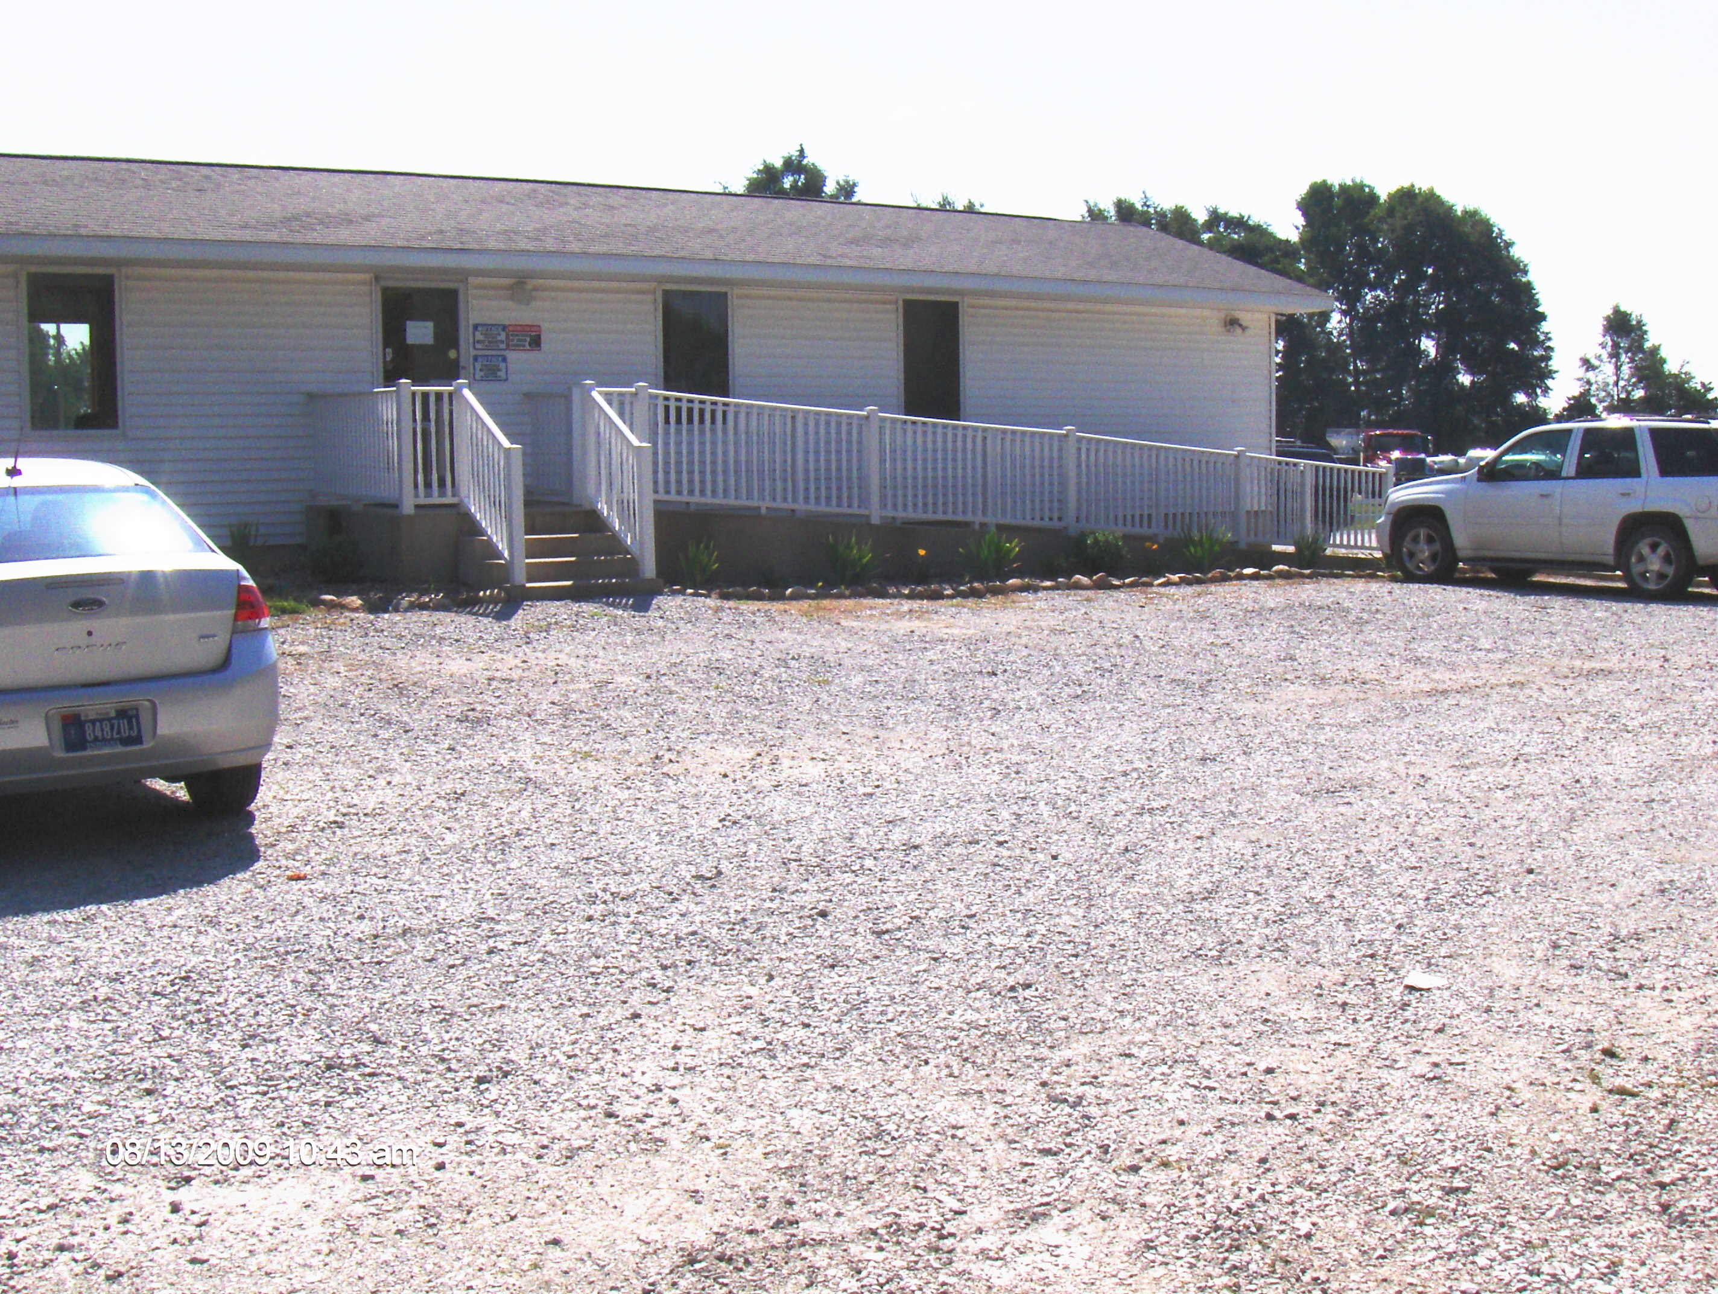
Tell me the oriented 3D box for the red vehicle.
[{"bbox_3d":[19.850,-7.017,78.000,2.500,2.850,8.000,-1,5,-3],"label":"red vehicle"}]

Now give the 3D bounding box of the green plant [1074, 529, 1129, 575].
[{"bbox_3d":[2.378,-0.928,20.000,0.530,0.470,0.480,-4,6,-34],"label":"green plant"}]

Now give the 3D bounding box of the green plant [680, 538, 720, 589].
[{"bbox_3d":[-1.366,-0.714,17.500,0.350,0.450,0.320,-4,6,-34],"label":"green plant"}]

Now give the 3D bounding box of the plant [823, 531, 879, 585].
[{"bbox_3d":[-0.066,-0.785,18.350,0.480,0.490,0.440,-1,5,0],"label":"plant"}]

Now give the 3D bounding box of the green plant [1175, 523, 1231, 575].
[{"bbox_3d":[3.515,-0.993,20.800,0.580,0.540,0.530,-1,5,0],"label":"green plant"}]

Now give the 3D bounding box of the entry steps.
[{"bbox_3d":[-2.438,-0.767,16.556,1.320,0.700,1.100,-4,6,-34],"label":"entry steps"}]

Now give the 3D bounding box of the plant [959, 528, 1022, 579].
[{"bbox_3d":[1.243,-0.881,19.250,0.570,0.500,0.530,-1,5,0],"label":"plant"}]

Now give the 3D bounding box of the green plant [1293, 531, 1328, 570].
[{"bbox_3d":[4.810,-1.021,21.700,0.370,0.420,0.340,-1,5,0],"label":"green plant"}]

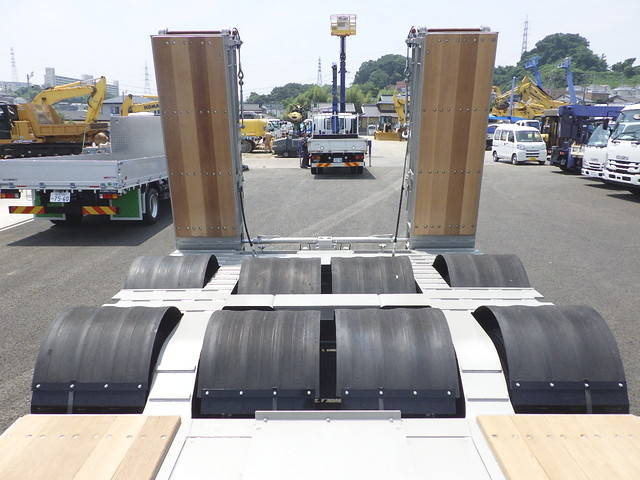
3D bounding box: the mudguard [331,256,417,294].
[{"bbox_3d":[0.375,0.329,4.067,0.600,0.380,0.780,0,13,0],"label":"mudguard"}]

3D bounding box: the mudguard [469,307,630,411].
[{"bbox_3d":[1.235,0.582,2.924,0.590,0.400,0.800,0,13,0],"label":"mudguard"}]

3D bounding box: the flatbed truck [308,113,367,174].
[{"bbox_3d":[0.720,-4.256,22.306,2.200,2.500,7.300,0,13,1],"label":"flatbed truck"}]

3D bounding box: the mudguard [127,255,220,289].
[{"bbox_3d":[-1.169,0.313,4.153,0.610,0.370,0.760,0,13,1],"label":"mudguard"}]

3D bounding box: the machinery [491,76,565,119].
[{"bbox_3d":[13.688,-8.230,33.852,6.500,5.000,3.000,0,13,1],"label":"machinery"}]

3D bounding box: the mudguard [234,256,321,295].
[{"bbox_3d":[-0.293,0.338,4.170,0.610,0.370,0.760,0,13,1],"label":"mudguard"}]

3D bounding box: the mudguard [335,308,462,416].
[{"bbox_3d":[0.380,0.606,2.931,0.600,0.400,0.800,0,13,0],"label":"mudguard"}]

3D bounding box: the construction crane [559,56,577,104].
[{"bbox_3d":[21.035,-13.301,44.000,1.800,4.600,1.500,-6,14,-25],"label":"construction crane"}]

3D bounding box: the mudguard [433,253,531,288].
[{"bbox_3d":[1.237,0.309,4.061,0.590,0.380,0.780,0,13,0],"label":"mudguard"}]

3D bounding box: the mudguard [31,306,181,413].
[{"bbox_3d":[-1.145,0.581,2.928,0.590,0.400,0.800,0,13,0],"label":"mudguard"}]

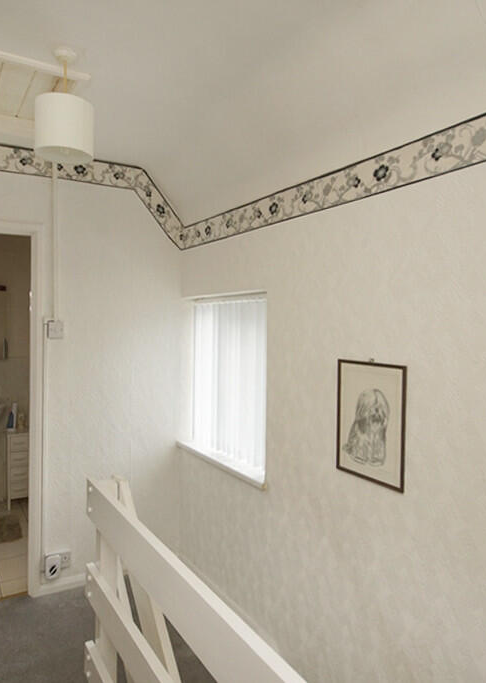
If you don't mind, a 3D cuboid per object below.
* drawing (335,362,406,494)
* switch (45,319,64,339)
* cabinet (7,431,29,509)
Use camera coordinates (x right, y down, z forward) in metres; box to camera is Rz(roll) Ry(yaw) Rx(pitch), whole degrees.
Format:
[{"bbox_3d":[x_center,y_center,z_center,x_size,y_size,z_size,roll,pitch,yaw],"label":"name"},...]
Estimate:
[{"bbox_3d":[0.461,0.288,1.647,0.018,0.426,0.308,0,2,-34],"label":"drawing"},{"bbox_3d":[-1.058,-0.068,2.566,0.088,0.092,0.028,0,2,-29],"label":"switch"},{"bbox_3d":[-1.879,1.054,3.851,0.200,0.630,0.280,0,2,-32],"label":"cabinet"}]

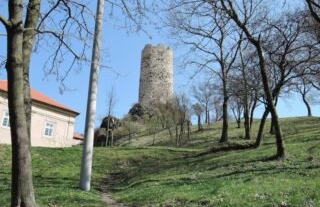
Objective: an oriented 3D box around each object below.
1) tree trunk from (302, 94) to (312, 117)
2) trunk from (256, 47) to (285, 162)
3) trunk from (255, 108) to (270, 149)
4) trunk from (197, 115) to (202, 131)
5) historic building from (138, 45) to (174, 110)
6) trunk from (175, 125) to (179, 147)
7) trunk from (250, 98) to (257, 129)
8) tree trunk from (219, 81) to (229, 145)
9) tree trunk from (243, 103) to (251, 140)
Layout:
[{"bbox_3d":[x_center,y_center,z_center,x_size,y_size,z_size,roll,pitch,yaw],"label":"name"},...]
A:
[{"bbox_3d":[18.084,0.232,36.360,1.000,2.788,0.450,-7,-17,26],"label":"tree trunk"},{"bbox_3d":[5.339,-0.241,14.444,1.050,5.761,0.550,-5,-16,20],"label":"trunk"},{"bbox_3d":[6.240,1.407,17.828,0.850,2.544,0.400,-5,-16,19],"label":"trunk"},{"bbox_3d":[6.048,2.901,45.322,0.500,2.494,0.400,-1,-15,8],"label":"trunk"},{"bbox_3d":[-0.723,-6.891,74.233,8.300,17.289,8.300,1,-15,-1],"label":"historic building"},{"bbox_3d":[1.490,2.829,26.253,0.220,1.963,0.200,0,-15,3],"label":"trunk"},{"bbox_3d":[10.597,1.107,33.450,0.650,3.486,0.420,-4,-16,17],"label":"trunk"},{"bbox_3d":[4.786,0.455,22.136,0.600,4.926,0.500,-3,-15,12],"label":"tree trunk"},{"bbox_3d":[7.023,1.408,23.898,0.500,3.085,0.420,-4,-16,16],"label":"tree trunk"}]

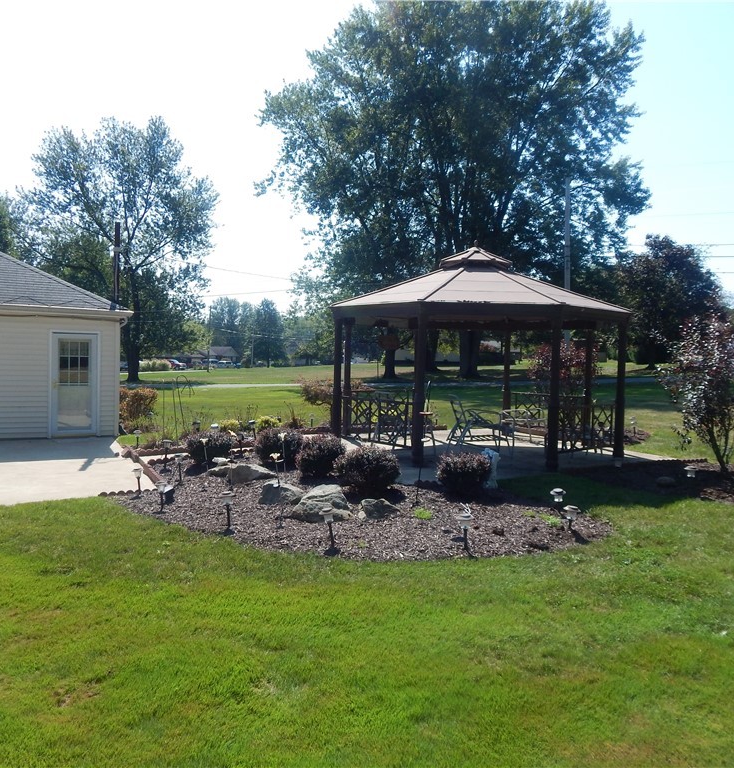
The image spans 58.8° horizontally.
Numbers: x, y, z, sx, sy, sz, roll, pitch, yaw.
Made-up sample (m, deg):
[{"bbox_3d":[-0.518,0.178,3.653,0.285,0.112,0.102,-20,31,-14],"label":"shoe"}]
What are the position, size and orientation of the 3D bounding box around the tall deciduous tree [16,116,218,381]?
[{"bbox_3d":[-13.655,-7.631,36.678,11.300,15.000,11.000,2,2,0],"label":"tall deciduous tree"}]

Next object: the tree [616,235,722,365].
[{"bbox_3d":[21.774,-5.958,47.000,7.300,9.500,7.300,3,2,25],"label":"tree"}]

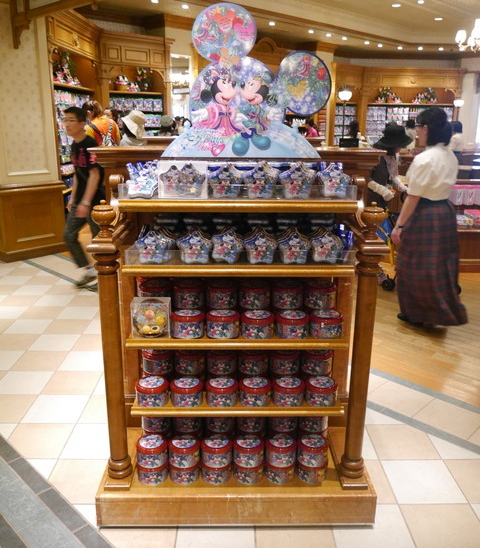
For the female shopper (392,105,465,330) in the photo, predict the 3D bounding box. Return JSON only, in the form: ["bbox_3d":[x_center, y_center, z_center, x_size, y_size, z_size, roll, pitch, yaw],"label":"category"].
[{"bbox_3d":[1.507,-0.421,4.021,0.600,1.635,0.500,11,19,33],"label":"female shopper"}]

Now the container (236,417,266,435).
[{"bbox_3d":[0.049,0.596,2.173,0.124,0.081,0.124,0,16,-1],"label":"container"}]

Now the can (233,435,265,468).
[{"bbox_3d":[0.036,0.703,2.073,0.124,0.081,0.124,1,16,0],"label":"can"}]

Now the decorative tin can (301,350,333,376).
[{"bbox_3d":[0.320,0.355,2.131,0.124,0.073,0.124,0,15,0],"label":"decorative tin can"}]

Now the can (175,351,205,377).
[{"bbox_3d":[-0.207,0.353,2.157,0.124,0.081,0.124,0,16,-1],"label":"can"}]

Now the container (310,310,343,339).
[{"bbox_3d":[0.330,0.190,1.997,0.124,0.081,0.124,0,16,-1],"label":"container"}]

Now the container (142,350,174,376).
[{"bbox_3d":[-0.340,0.352,2.155,0.124,0.081,0.124,0,16,-1],"label":"container"}]

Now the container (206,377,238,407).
[{"bbox_3d":[-0.074,0.466,2.059,0.127,0.075,0.127,0,16,0],"label":"container"}]

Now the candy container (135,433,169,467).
[{"bbox_3d":[-0.345,0.704,2.054,0.124,0.073,0.124,0,15,0],"label":"candy container"}]

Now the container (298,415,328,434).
[{"bbox_3d":[0.310,0.601,2.178,0.125,0.075,0.125,0,16,-1],"label":"container"}]

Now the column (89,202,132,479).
[{"bbox_3d":[-0.471,0.271,1.932,0.101,1.083,0.101,0,15,0],"label":"column"}]

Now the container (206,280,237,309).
[{"bbox_3d":[-0.069,0.085,2.078,0.124,0.073,0.124,0,15,0],"label":"container"}]

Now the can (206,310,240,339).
[{"bbox_3d":[-0.063,0.190,1.973,0.124,0.073,0.124,0,15,0],"label":"can"}]

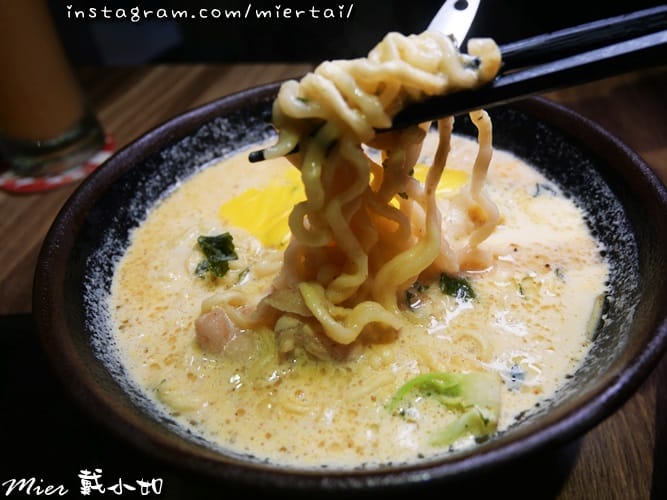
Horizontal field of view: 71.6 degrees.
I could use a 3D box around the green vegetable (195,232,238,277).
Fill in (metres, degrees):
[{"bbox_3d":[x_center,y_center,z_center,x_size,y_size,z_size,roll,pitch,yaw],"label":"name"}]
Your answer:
[{"bbox_3d":[-0.045,0.002,0.178,0.016,0.009,0.017,-6,42,0],"label":"green vegetable"}]

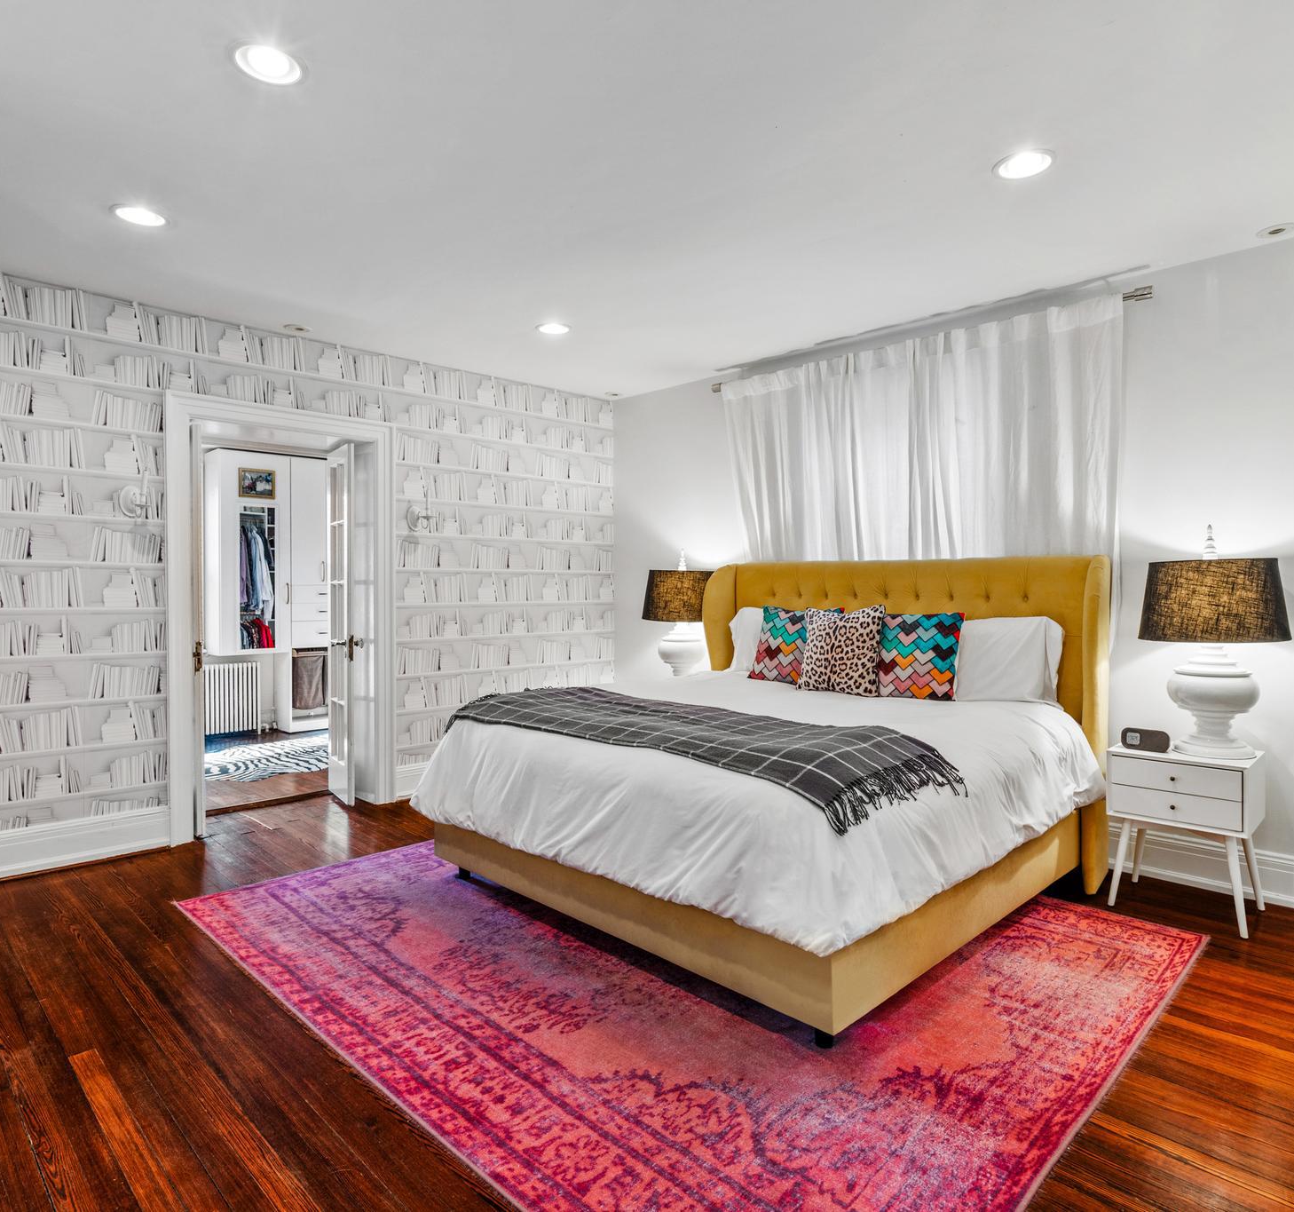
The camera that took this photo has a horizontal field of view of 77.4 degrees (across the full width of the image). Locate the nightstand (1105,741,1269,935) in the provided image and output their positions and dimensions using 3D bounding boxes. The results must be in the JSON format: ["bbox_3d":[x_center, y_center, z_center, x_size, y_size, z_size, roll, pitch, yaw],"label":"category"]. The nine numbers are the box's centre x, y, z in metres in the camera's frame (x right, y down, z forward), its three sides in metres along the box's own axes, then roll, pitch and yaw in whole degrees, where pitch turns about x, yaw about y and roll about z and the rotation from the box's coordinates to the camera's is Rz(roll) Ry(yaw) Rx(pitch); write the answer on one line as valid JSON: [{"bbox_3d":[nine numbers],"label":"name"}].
[{"bbox_3d":[2.126,0.885,3.184,0.453,0.615,0.391,1,1,44],"label":"nightstand"}]

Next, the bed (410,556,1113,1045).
[{"bbox_3d":[0.536,0.479,3.579,2.185,1.425,2.155,-1,1,-44],"label":"bed"}]

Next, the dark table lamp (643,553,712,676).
[{"bbox_3d":[0.224,0.102,5.032,0.490,0.893,0.490,0,1,0],"label":"dark table lamp"}]

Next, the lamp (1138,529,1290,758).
[{"bbox_3d":[2.212,0.131,3.159,0.492,0.893,0.492,1,1,44],"label":"lamp"}]

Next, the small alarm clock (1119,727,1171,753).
[{"bbox_3d":[1.985,0.535,3.216,0.167,0.085,0.050,1,1,39],"label":"small alarm clock"}]

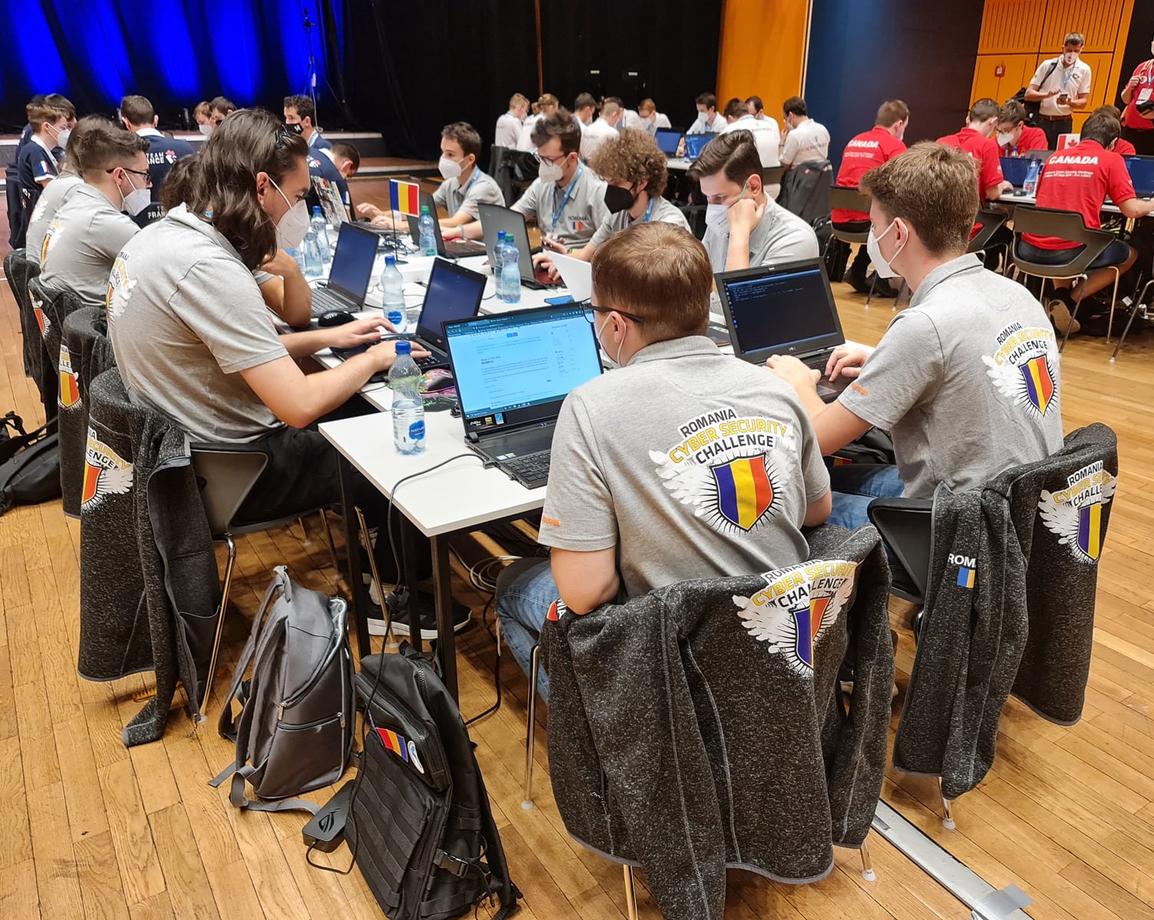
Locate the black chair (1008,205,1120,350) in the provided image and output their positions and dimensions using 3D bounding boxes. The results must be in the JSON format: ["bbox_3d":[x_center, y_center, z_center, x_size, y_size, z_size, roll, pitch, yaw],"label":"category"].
[{"bbox_3d":[2.768,-1.070,5.105,0.540,0.770,0.510,-15,27,-30],"label":"black chair"}]

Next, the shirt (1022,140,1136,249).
[{"bbox_3d":[2.821,-1.475,4.945,0.460,0.600,0.530,-20,30,-37],"label":"shirt"}]

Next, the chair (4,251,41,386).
[{"bbox_3d":[-2.033,-0.498,3.844,0.540,0.770,0.520,-15,27,-29],"label":"chair"}]

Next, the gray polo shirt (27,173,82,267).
[{"bbox_3d":[-2.006,-0.882,3.679,0.440,0.620,0.490,-14,26,-29],"label":"gray polo shirt"}]

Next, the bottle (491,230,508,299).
[{"bbox_3d":[-0.264,-0.666,3.028,0.066,0.221,0.066,-1,23,0],"label":"bottle"}]

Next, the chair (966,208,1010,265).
[{"bbox_3d":[2.564,-1.403,5.997,0.540,0.790,0.540,-18,28,-37],"label":"chair"}]

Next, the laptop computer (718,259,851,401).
[{"bbox_3d":[0.626,-0.347,2.269,0.390,0.240,0.380,-15,27,-29],"label":"laptop computer"}]

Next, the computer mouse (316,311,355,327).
[{"bbox_3d":[-0.758,-0.445,2.785,0.113,0.037,0.064,-15,27,-30],"label":"computer mouse"}]

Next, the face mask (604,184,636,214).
[{"bbox_3d":[0.149,-0.874,2.970,0.090,0.110,0.130,-33,35,-19],"label":"face mask"}]

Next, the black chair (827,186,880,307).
[{"bbox_3d":[2.097,-1.552,6.362,0.540,0.790,0.540,-14,26,-29],"label":"black chair"}]

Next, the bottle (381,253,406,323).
[{"bbox_3d":[-0.549,-0.497,2.653,0.066,0.221,0.066,-1,23,0],"label":"bottle"}]

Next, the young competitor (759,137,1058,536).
[{"bbox_3d":[0.743,-0.029,2.046,0.520,1.320,0.760,-17,28,-33],"label":"young competitor"}]

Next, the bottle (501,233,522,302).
[{"bbox_3d":[-0.227,-0.657,3.037,0.065,0.216,0.065,0,22,0],"label":"bottle"}]

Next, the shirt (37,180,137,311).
[{"bbox_3d":[-1.698,-0.718,3.187,0.400,0.580,0.500,-17,28,-33],"label":"shirt"}]

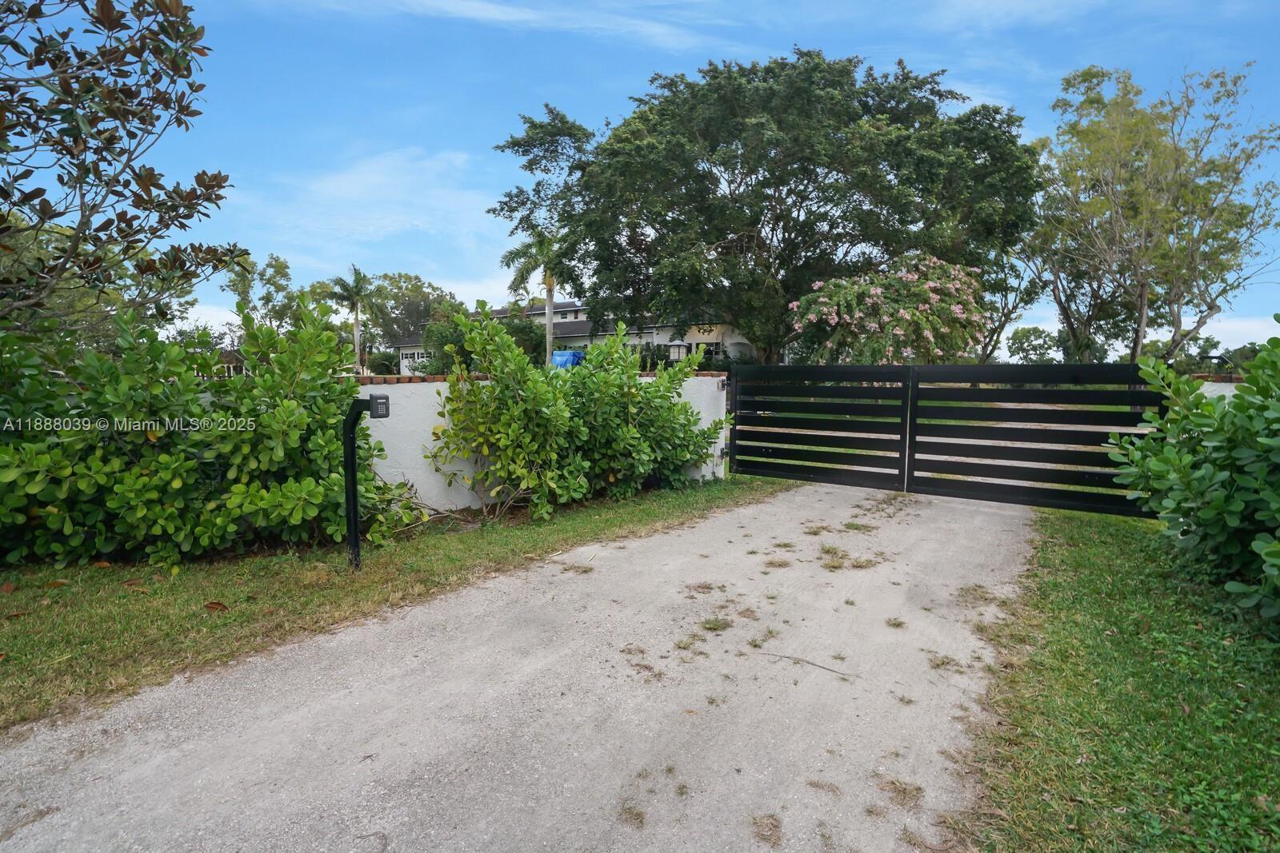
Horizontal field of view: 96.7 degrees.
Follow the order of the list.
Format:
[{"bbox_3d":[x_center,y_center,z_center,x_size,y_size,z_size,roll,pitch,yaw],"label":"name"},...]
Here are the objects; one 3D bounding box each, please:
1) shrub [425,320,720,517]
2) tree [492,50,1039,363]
[{"bbox_3d":[-0.409,-0.128,5.108,2.814,1.760,1.023,-3,7,-27],"label":"shrub"},{"bbox_3d":[4.717,-7.609,21.297,19.500,12.800,17.500,1,6,12],"label":"tree"}]

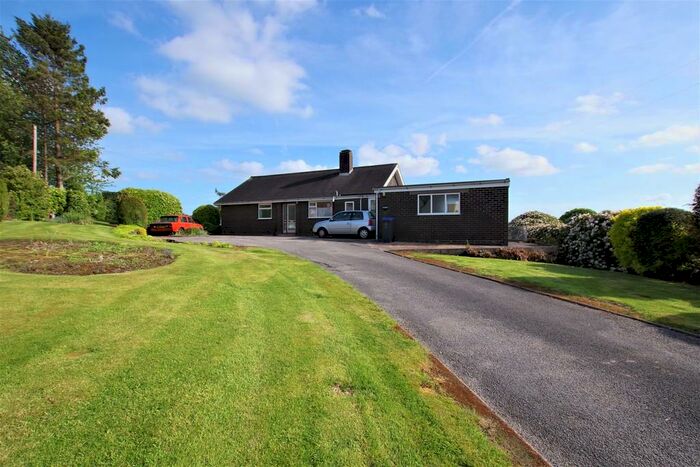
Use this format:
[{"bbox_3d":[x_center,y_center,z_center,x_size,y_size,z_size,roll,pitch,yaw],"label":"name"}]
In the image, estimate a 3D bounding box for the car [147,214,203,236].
[{"bbox_3d":[-12.150,-0.579,20.600,1.660,1.380,4.200,0,1,-1],"label":"car"}]

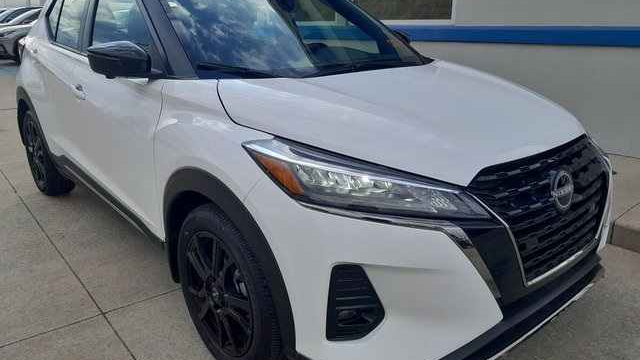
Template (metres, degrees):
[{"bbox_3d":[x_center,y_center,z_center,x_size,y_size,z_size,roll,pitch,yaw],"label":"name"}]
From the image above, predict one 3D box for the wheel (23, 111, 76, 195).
[{"bbox_3d":[-2.032,-0.212,3.765,0.210,0.657,0.657,-14,23,-39],"label":"wheel"}]

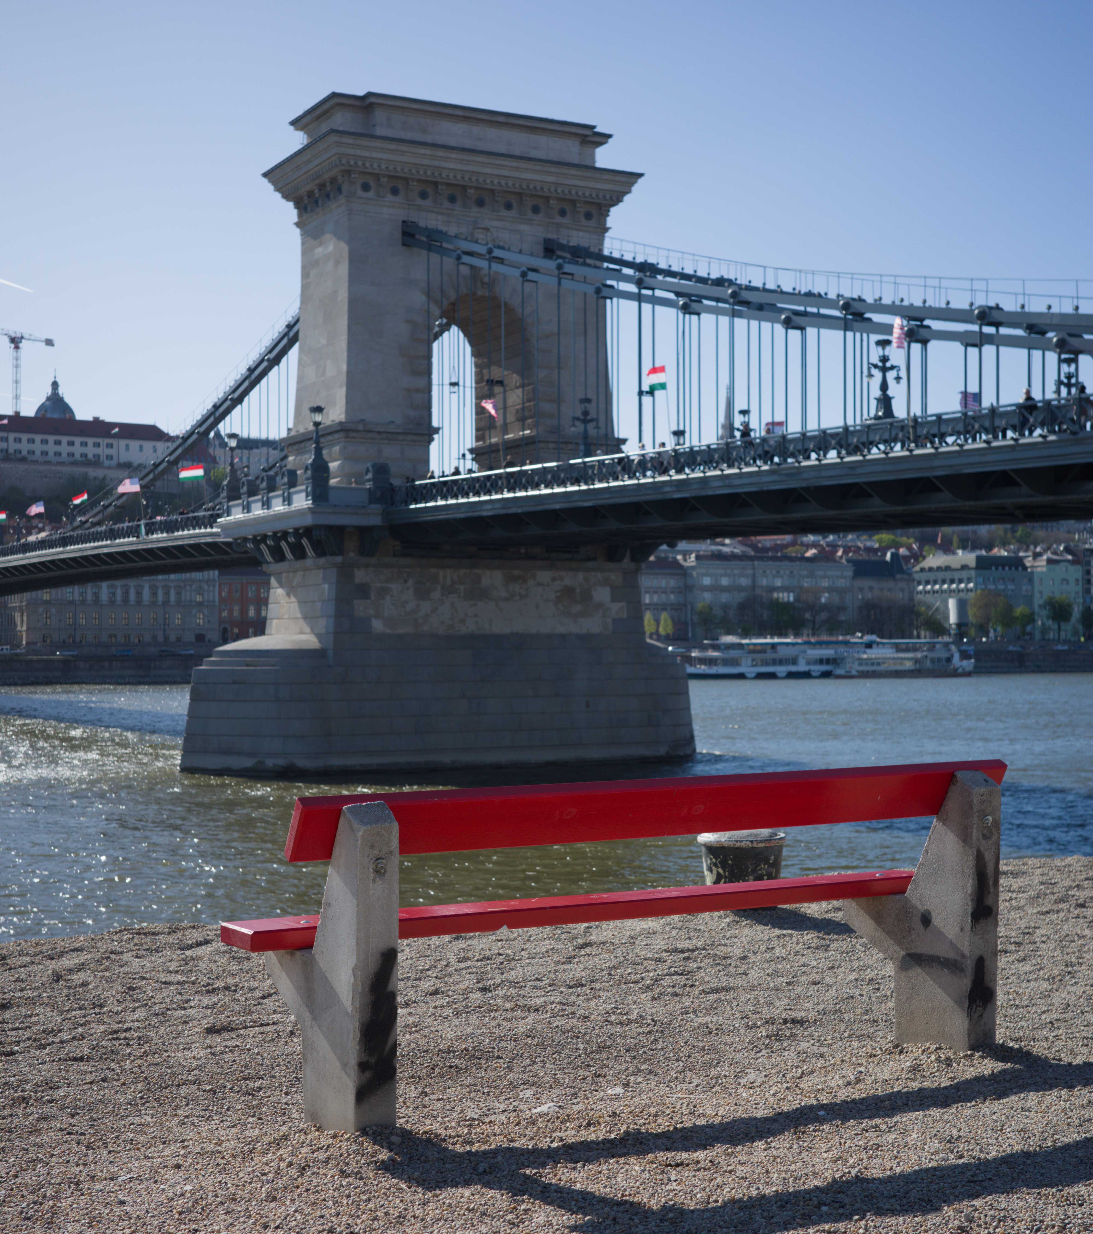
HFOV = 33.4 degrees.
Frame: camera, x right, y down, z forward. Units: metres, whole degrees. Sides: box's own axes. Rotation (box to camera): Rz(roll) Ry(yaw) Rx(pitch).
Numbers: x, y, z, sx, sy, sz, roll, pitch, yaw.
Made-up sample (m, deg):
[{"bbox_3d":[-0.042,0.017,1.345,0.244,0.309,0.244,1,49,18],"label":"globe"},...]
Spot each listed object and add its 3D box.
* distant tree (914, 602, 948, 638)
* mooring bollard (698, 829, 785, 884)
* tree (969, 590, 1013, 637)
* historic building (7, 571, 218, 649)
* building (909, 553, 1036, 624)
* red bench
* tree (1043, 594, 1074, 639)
[{"bbox_3d":[93.900,0.900,445.000,8.200,9.000,8.200,0,-1,0],"label":"distant tree"},{"bbox_3d":[0.936,1.212,8.750,0.425,0.370,0.425,0,-1,0],"label":"mooring bollard"},{"bbox_3d":[109.700,-0.800,450.000,11.000,12.300,11.000,0,-1,-18],"label":"tree"},{"bbox_3d":[-95.000,-3.400,400.000,40.000,19.500,30.000,0,-1,-21],"label":"historic building"},{"bbox_3d":[112.900,-5.100,481.000,17.500,22.000,28.000,0,-1,-20],"label":"building"},{"bbox_3d":[0.298,0.878,5.244,2.338,0.853,0.646,0,-1,-29],"label":"red bench"},{"bbox_3d":[128.000,0.000,455.000,7.700,11.400,7.700,0,-1,-18],"label":"tree"}]

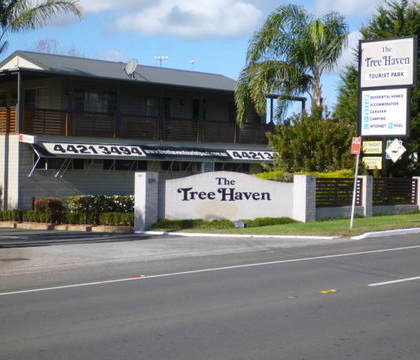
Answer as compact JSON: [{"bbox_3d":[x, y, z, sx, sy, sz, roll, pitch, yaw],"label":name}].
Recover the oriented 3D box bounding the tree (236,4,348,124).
[{"bbox_3d":[3.603,-3.429,43.000,5.000,8.600,5.000,1,0,5],"label":"tree"}]

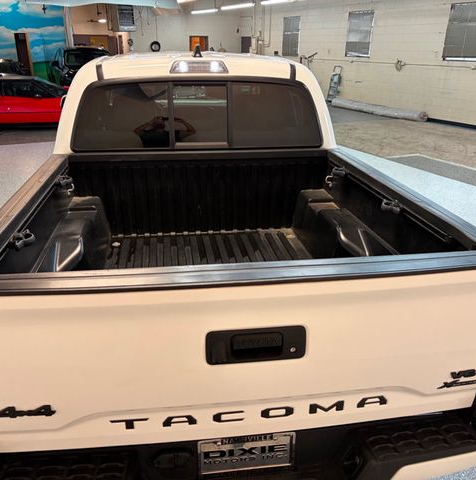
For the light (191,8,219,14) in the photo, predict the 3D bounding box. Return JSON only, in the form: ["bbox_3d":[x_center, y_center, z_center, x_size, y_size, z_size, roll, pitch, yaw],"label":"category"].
[{"bbox_3d":[-1.156,-7.770,16.358,0.130,0.110,2.440,-9,24,-24],"label":"light"}]

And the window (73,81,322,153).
[{"bbox_3d":[-0.216,-0.722,2.775,1.420,0.410,0.060,-2,6,-8],"label":"window"}]

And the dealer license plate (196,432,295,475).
[{"bbox_3d":[0.029,0.683,1.533,0.310,0.157,0.015,-2,27,-8],"label":"dealer license plate"}]

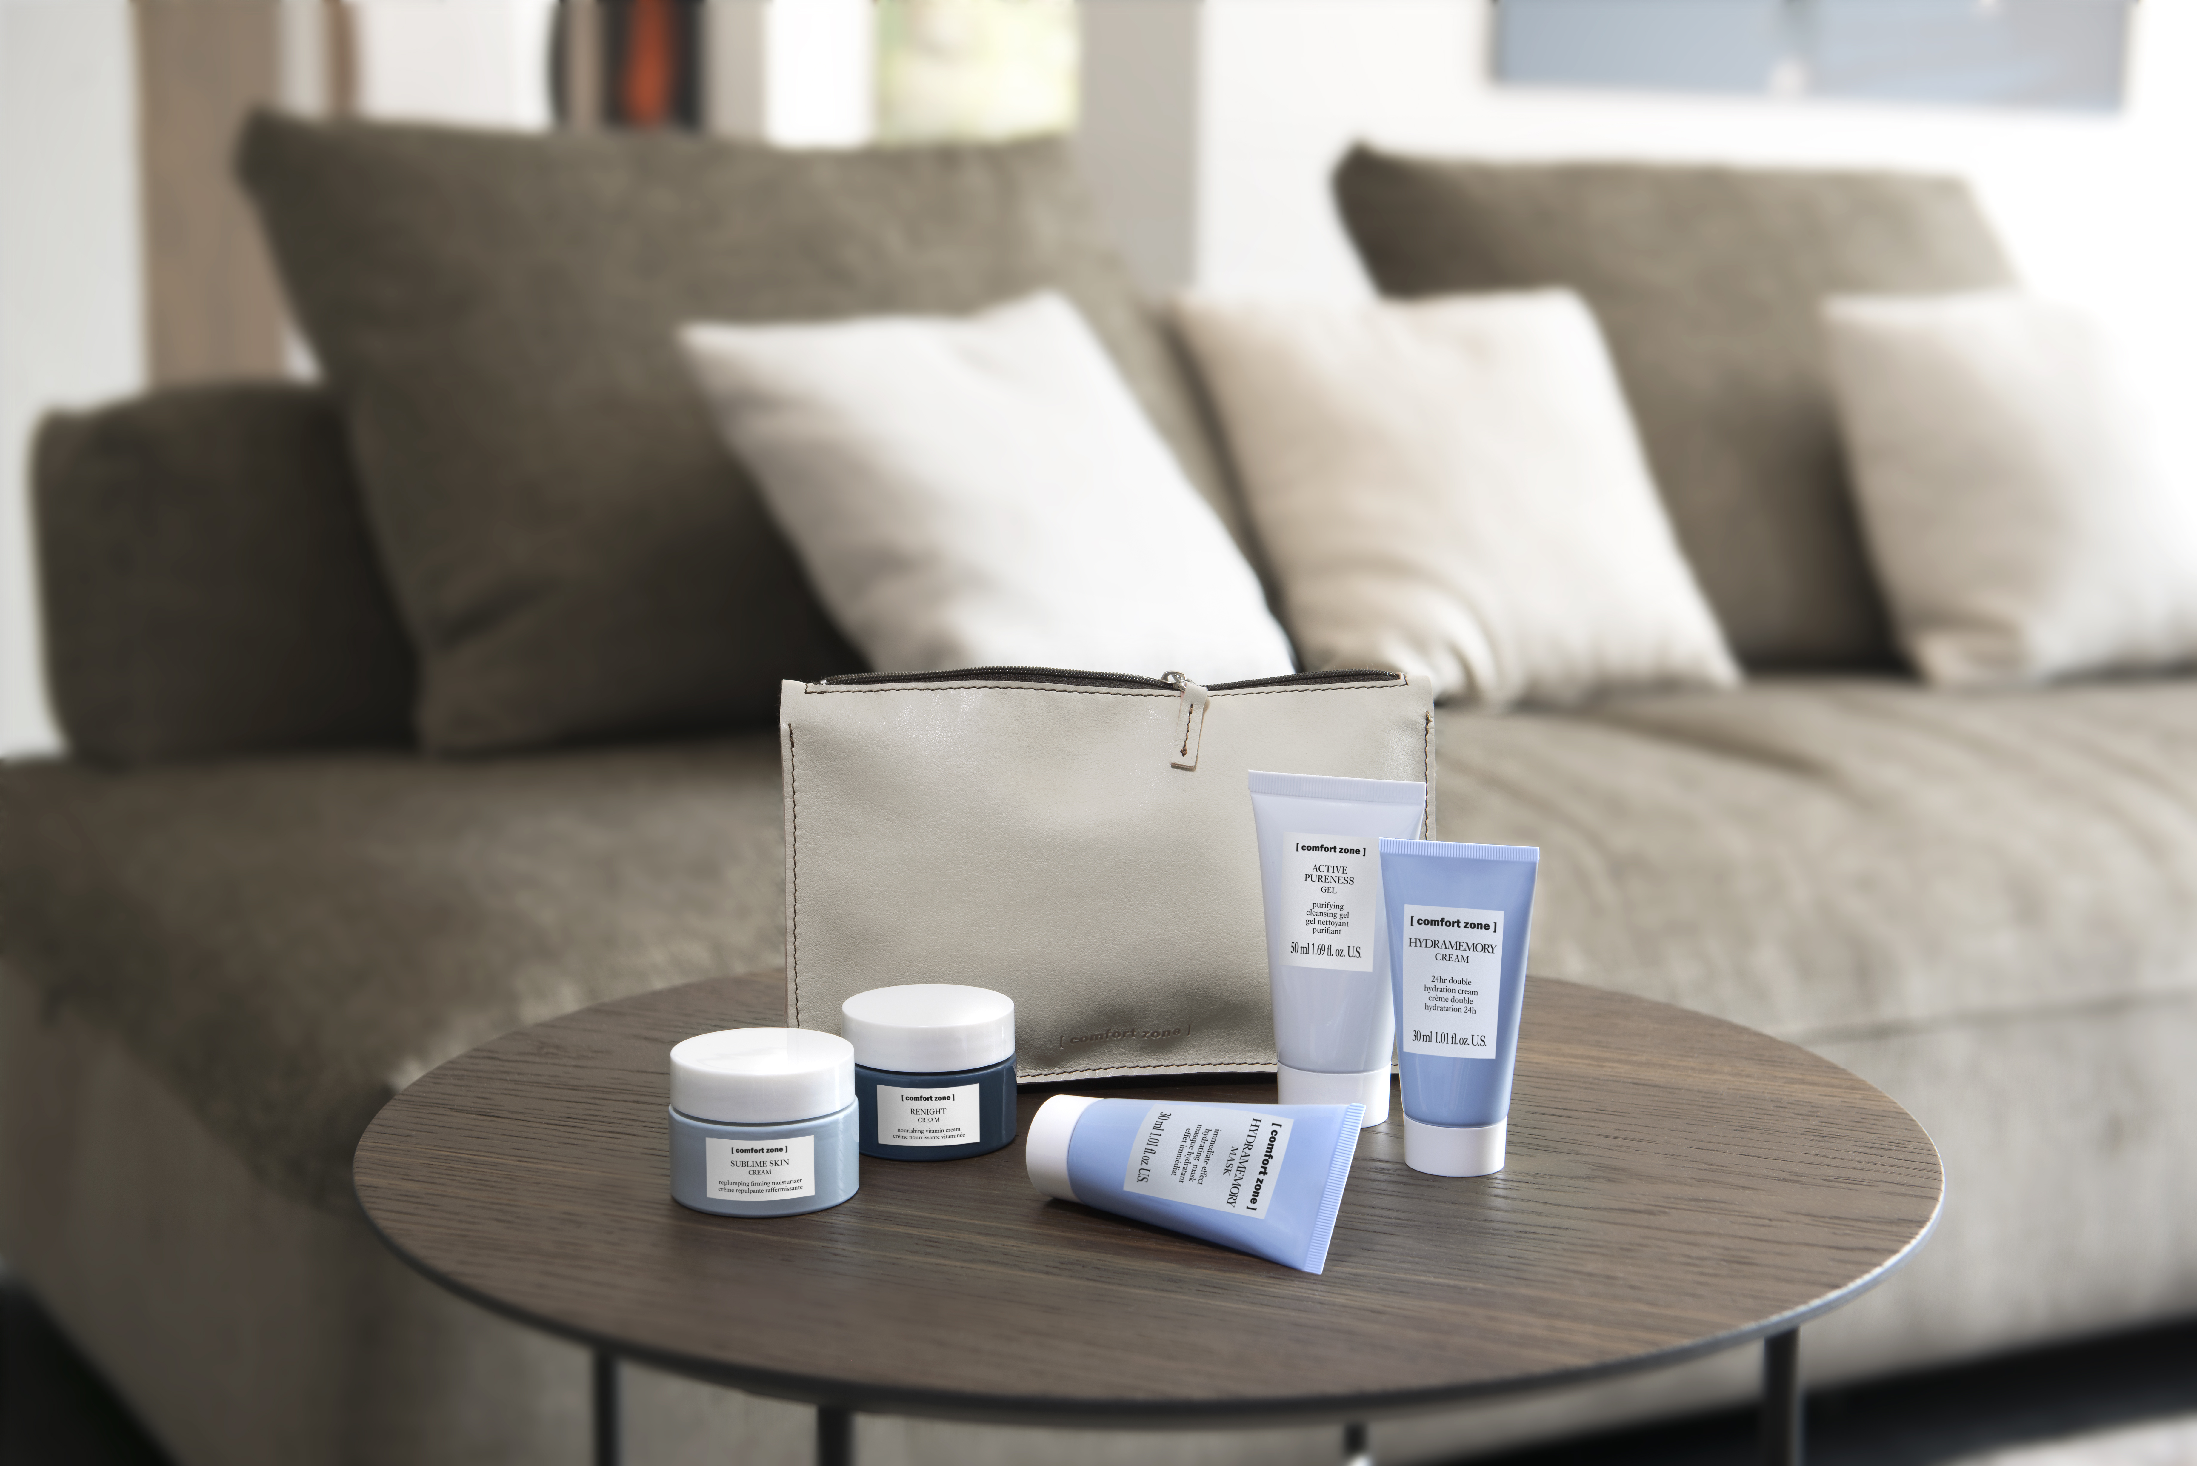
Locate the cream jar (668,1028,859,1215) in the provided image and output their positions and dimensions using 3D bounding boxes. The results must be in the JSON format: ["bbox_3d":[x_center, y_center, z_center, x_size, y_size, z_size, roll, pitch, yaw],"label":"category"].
[{"bbox_3d":[-0.097,0.112,0.923,0.055,0.041,0.055,-1,9,-4],"label":"cream jar"}]

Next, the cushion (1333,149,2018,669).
[{"bbox_3d":[0.621,-0.310,3.000,0.770,0.530,0.190,-4,-21,-29],"label":"cushion"}]

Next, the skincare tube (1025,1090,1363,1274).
[{"bbox_3d":[0.028,0.121,0.886,0.097,0.048,0.030,3,-22,37],"label":"skincare tube"}]

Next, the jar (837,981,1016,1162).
[{"bbox_3d":[-0.052,0.104,0.976,0.055,0.041,0.055,0,9,-3],"label":"jar"}]

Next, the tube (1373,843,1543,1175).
[{"bbox_3d":[0.107,0.081,0.946,0.048,0.097,0.030,3,9,16],"label":"tube"}]

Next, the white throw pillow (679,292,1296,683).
[{"bbox_3d":[-0.087,-0.193,2.650,0.420,0.420,0.150,-10,-26,-41],"label":"white throw pillow"}]

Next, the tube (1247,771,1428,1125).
[{"bbox_3d":[0.075,0.067,0.999,0.058,0.107,0.035,4,10,22],"label":"tube"}]

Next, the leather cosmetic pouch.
[{"bbox_3d":[0.003,0.045,1.048,0.213,0.135,0.040,0,9,-2],"label":"leather cosmetic pouch"}]

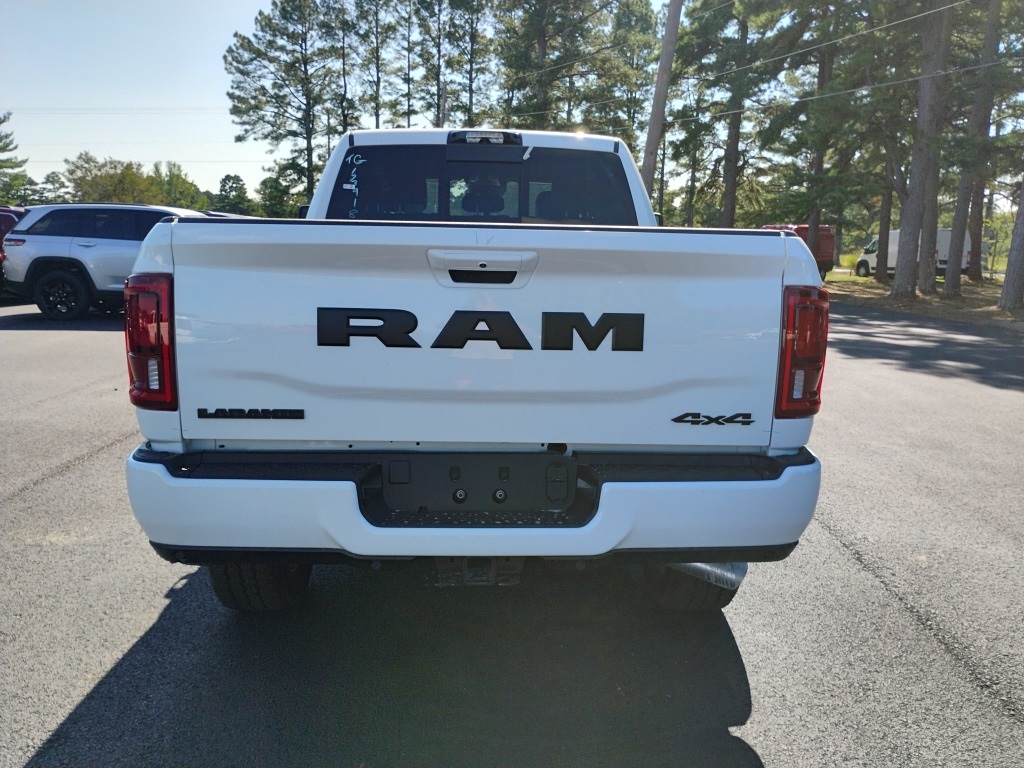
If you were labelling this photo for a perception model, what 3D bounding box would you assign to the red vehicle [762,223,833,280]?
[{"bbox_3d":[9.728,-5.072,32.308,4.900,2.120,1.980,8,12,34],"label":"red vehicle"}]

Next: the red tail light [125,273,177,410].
[{"bbox_3d":[-0.981,-0.118,2.278,0.180,0.380,0.180,1,10,-2],"label":"red tail light"}]

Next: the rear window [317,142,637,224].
[{"bbox_3d":[-0.144,-0.992,4.339,1.650,0.480,0.120,1,10,-2],"label":"rear window"}]

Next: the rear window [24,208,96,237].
[{"bbox_3d":[-7.174,-2.563,13.146,1.140,0.440,0.120,1,10,0],"label":"rear window"}]

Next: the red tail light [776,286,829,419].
[{"bbox_3d":[0.812,-0.094,2.341,0.180,0.380,0.180,1,10,-2],"label":"red tail light"}]

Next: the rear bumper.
[{"bbox_3d":[-0.091,0.329,2.332,2.000,0.280,0.380,1,10,-2],"label":"rear bumper"}]

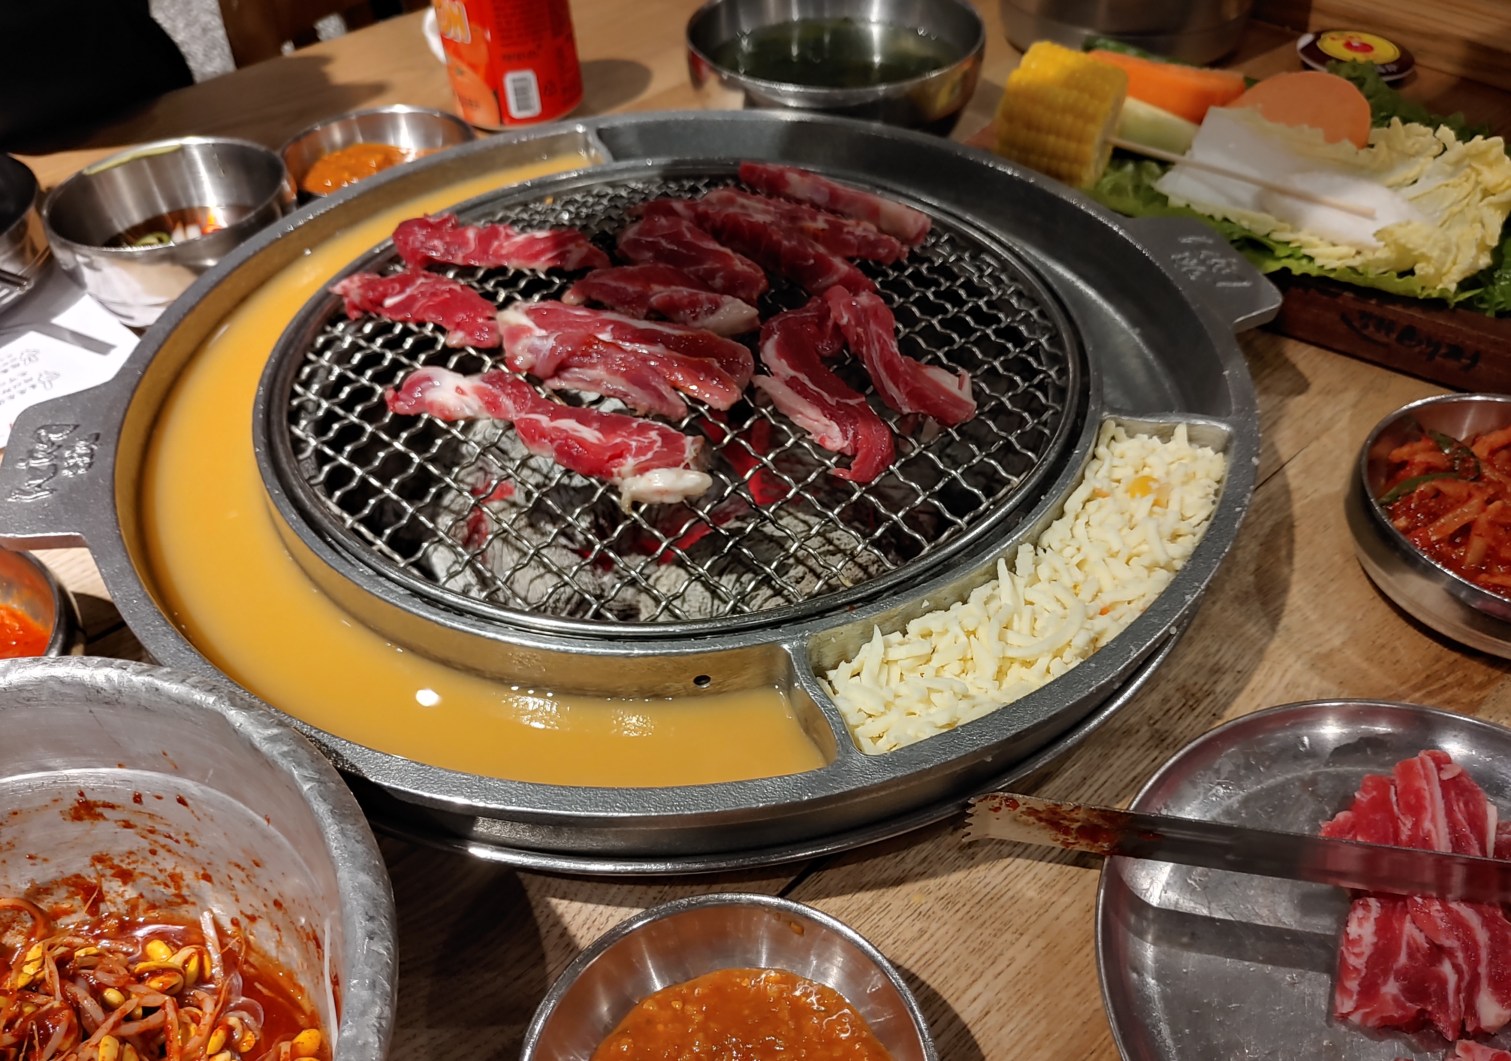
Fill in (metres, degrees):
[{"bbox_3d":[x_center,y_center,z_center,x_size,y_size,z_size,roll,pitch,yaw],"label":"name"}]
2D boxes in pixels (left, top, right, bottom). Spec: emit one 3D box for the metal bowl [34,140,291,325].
[{"bbox_3d":[-0.228,-0.116,0.457,0.089,0.045,0.089,-1,44,0],"label":"metal bowl"}]

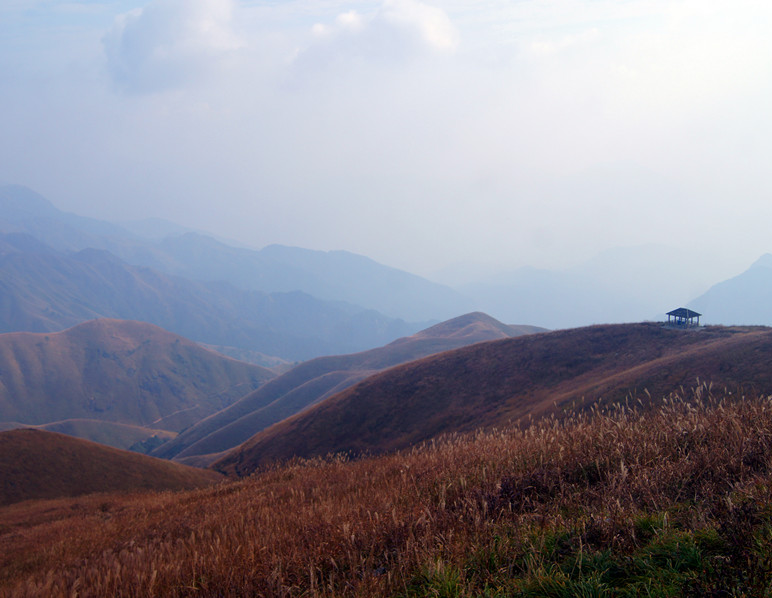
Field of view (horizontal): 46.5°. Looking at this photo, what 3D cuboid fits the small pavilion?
[{"bbox_3d":[66.253,4.197,199.736,4.298,3.993,6.151,-6,9,-30],"label":"small pavilion"}]

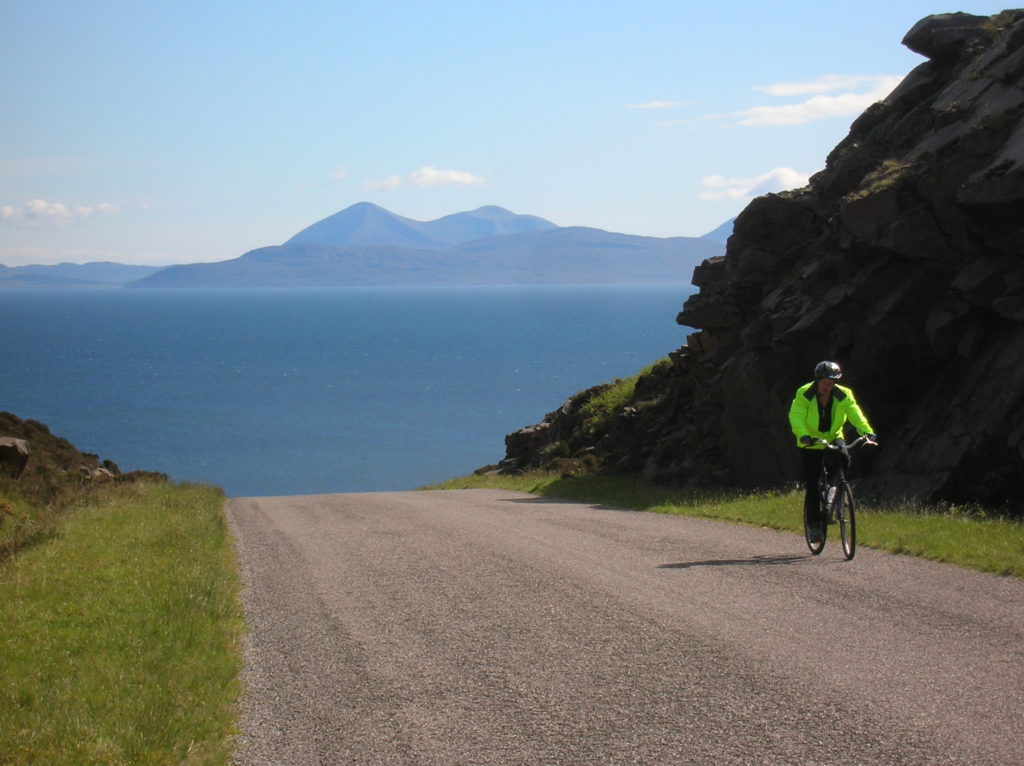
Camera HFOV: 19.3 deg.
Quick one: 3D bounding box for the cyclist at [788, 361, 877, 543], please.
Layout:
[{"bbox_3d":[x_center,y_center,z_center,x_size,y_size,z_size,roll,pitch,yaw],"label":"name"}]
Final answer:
[{"bbox_3d":[2.745,0.602,26.100,0.700,1.580,0.880,-1,2,-10],"label":"cyclist"}]

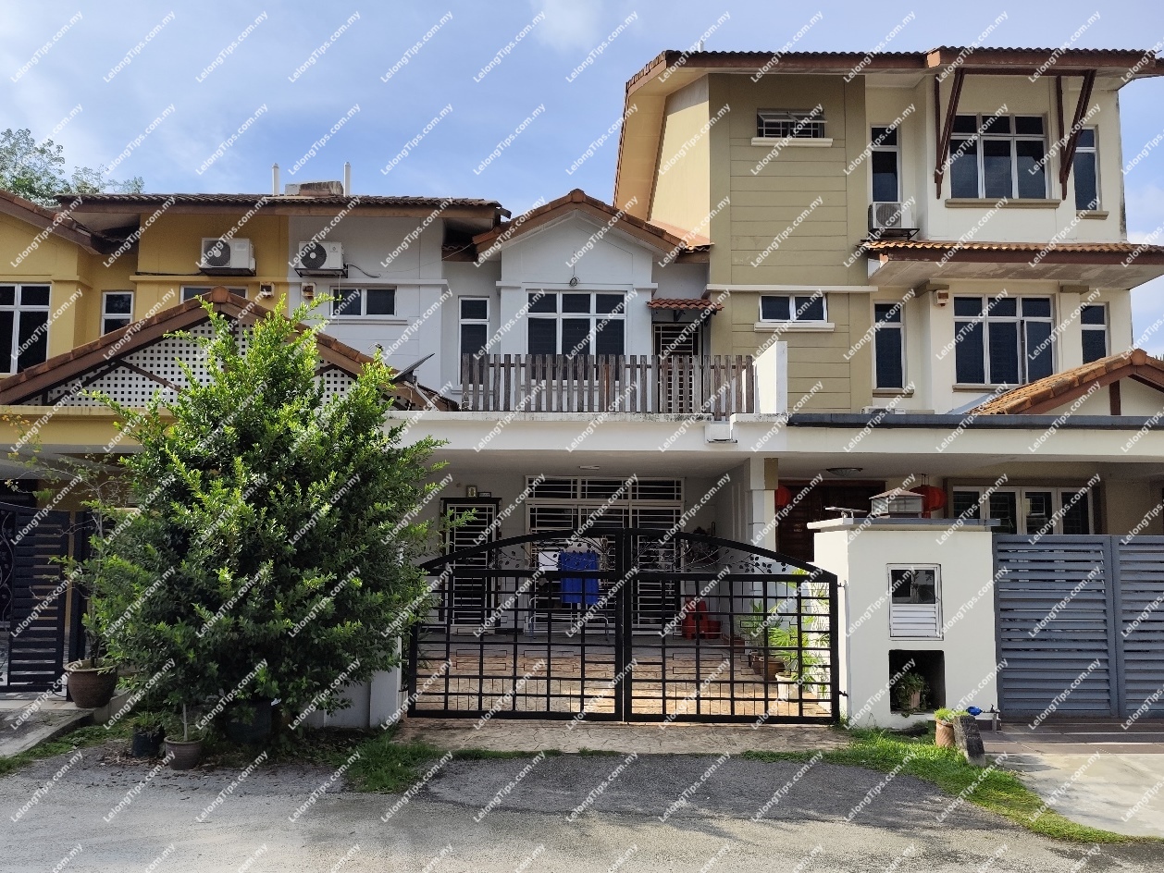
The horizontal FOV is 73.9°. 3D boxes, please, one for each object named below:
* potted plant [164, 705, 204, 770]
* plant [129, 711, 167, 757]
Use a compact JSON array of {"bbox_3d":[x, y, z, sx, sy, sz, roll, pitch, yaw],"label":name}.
[{"bbox_3d":[-3.012,2.278,5.850,0.310,0.460,0.310,1,-6,-1],"label":"potted plant"},{"bbox_3d":[-3.454,2.369,6.150,0.270,0.360,0.270,1,-6,-1],"label":"plant"}]

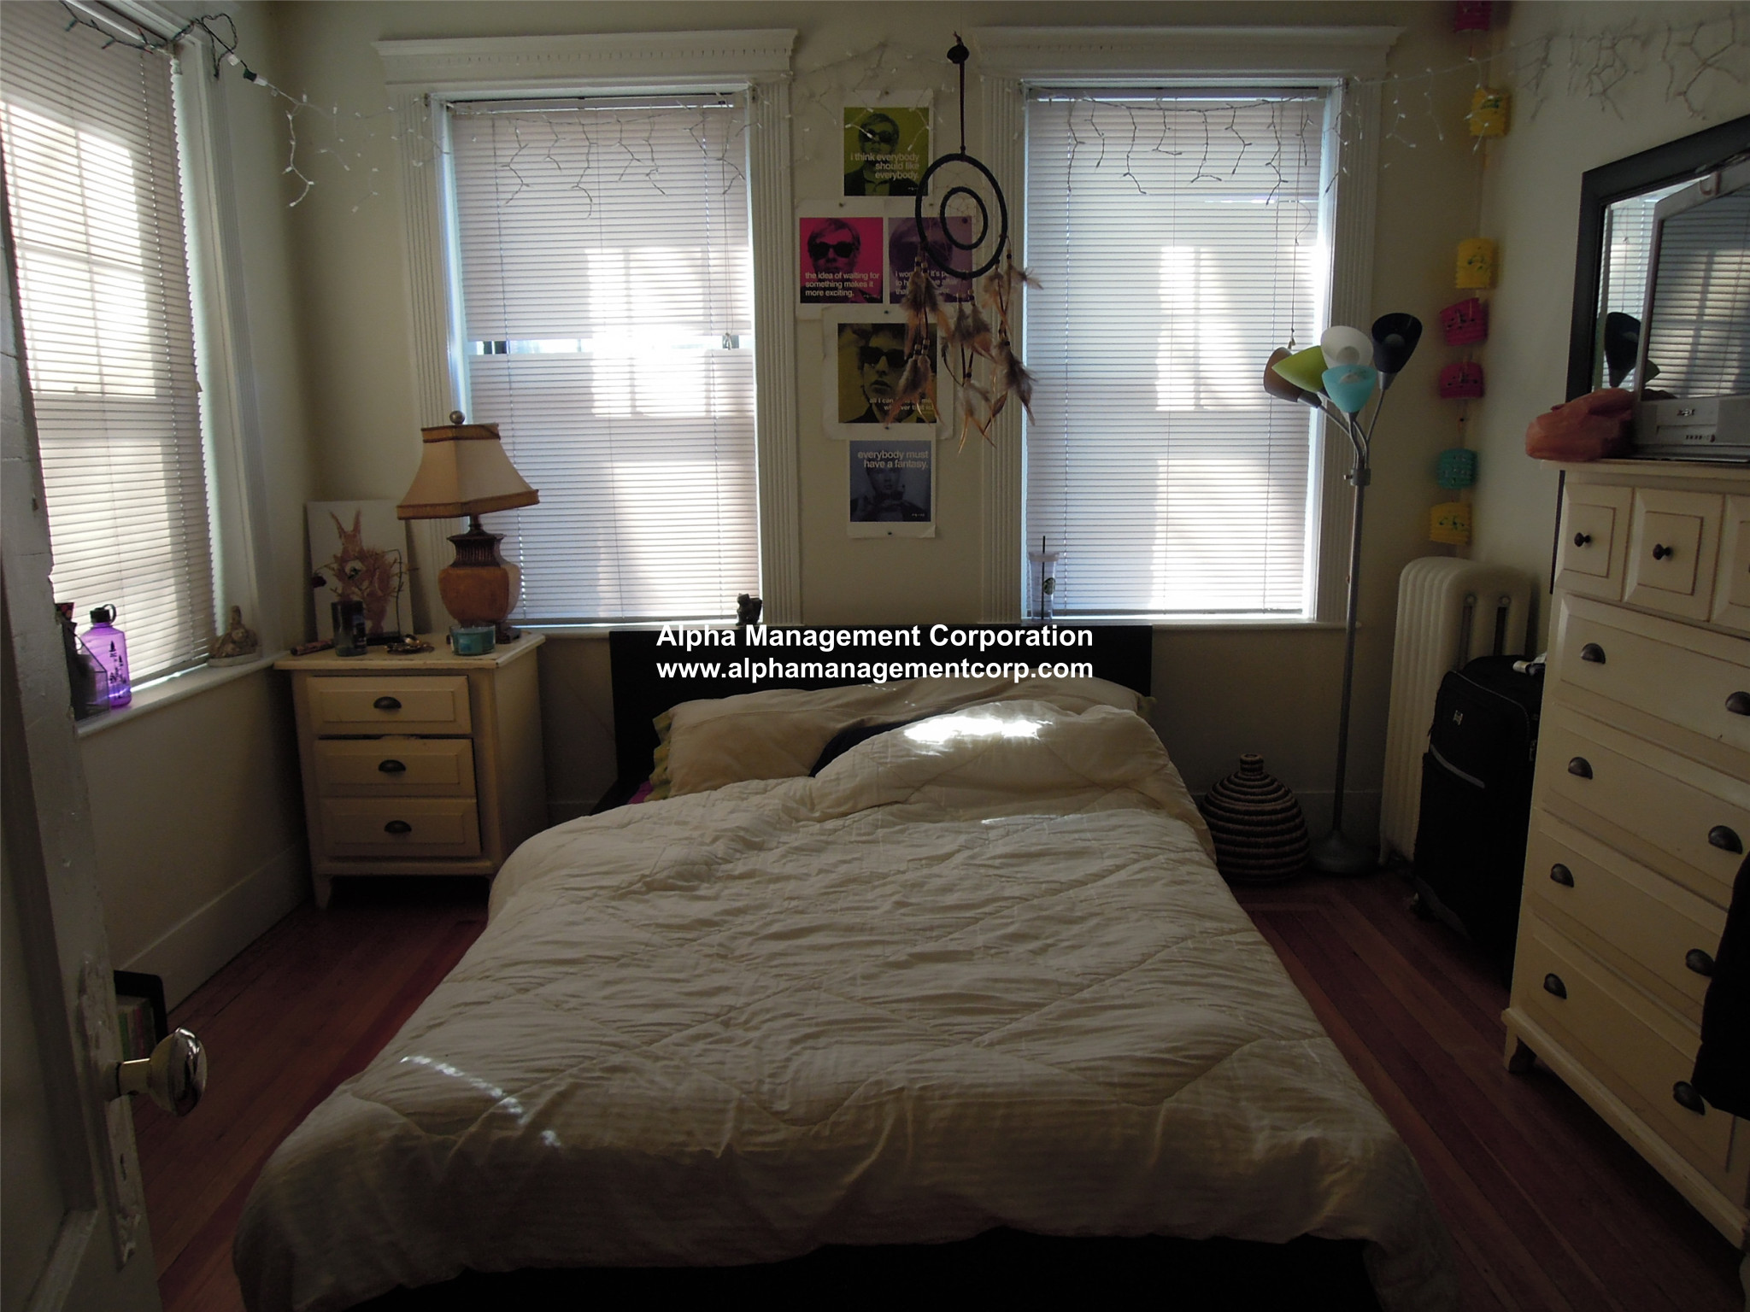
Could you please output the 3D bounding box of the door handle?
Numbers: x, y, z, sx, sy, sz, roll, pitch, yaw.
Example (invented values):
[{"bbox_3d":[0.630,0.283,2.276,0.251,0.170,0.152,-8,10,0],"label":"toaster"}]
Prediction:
[{"bbox_3d":[-0.461,0.271,0.785,0.056,0.057,0.057,-3,10,-13],"label":"door handle"}]

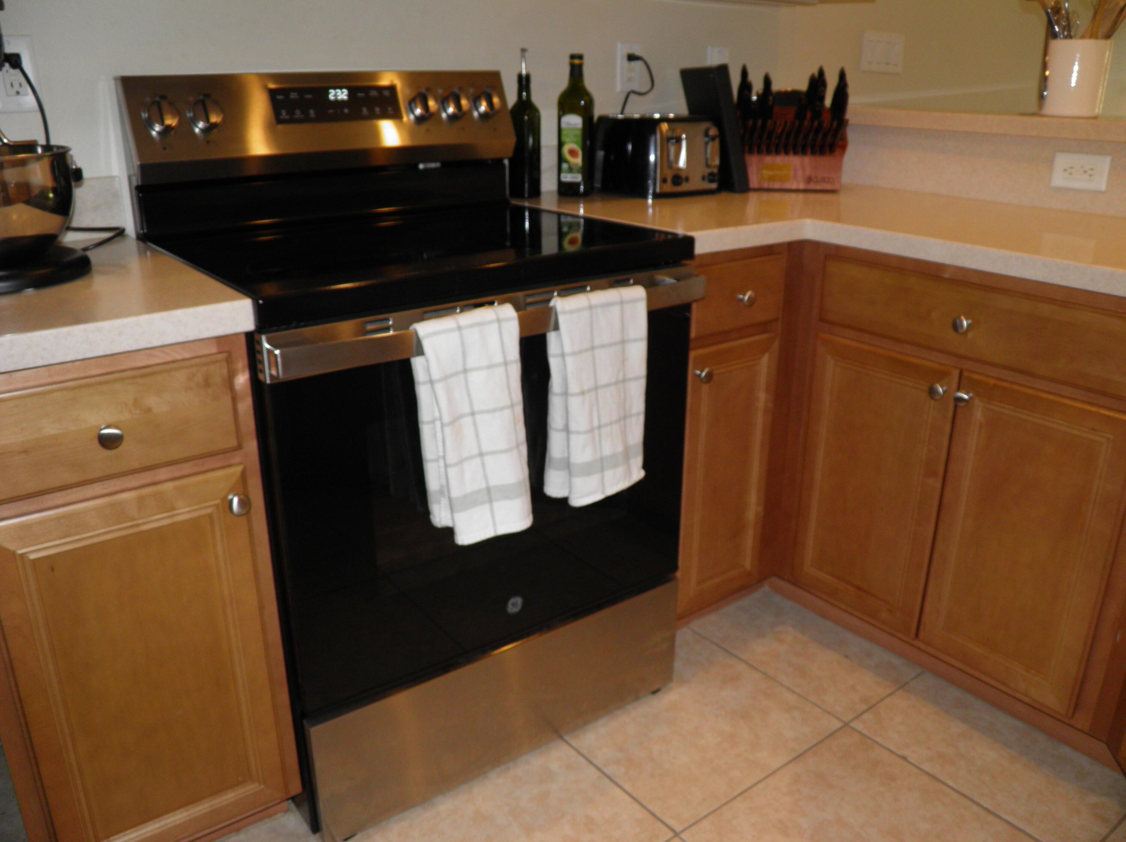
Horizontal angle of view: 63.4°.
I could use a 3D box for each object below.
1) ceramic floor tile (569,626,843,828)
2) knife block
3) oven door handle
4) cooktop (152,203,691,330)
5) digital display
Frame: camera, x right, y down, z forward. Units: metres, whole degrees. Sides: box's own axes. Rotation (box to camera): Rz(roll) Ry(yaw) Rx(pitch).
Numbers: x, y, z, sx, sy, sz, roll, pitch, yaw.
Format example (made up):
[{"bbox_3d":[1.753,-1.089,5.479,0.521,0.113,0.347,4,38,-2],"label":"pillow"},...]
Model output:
[{"bbox_3d":[0.227,0.574,1.801,0.450,0.010,0.450,-15,25,-34],"label":"ceramic floor tile"},{"bbox_3d":[0.565,-0.672,2.252,0.227,0.175,0.190,3,21,8],"label":"knife block"},{"bbox_3d":[-0.070,-0.155,1.352,0.744,0.052,0.060,-15,25,-34],"label":"oven door handle"},{"bbox_3d":[-0.247,-0.297,1.578,0.756,0.044,0.565,-15,25,-34],"label":"cooktop"},{"bbox_3d":[-0.421,-0.595,1.714,0.255,0.067,0.010,-15,0,-34],"label":"digital display"}]

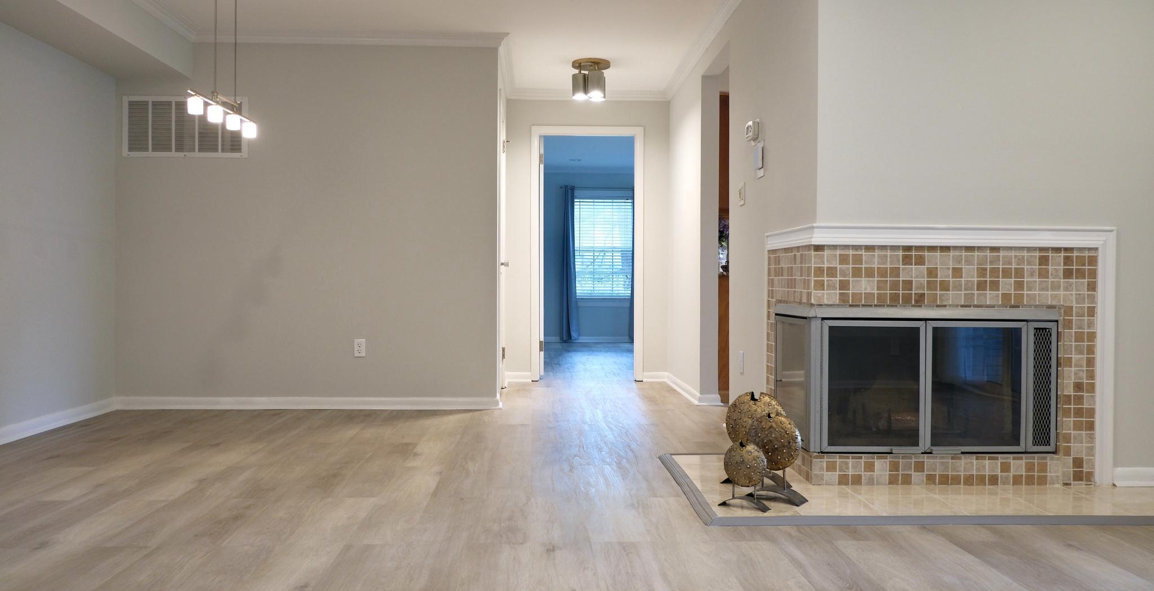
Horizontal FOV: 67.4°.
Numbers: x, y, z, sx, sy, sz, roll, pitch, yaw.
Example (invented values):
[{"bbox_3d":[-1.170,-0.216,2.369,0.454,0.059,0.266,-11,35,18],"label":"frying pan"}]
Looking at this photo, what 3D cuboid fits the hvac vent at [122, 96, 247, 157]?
[{"bbox_3d":[-2.517,-1.087,5.556,0.789,0.394,0.025,0,1,-2],"label":"hvac vent"}]

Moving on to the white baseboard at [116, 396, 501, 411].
[{"bbox_3d":[-1.724,0.700,5.610,2.467,0.085,0.027,0,1,-2],"label":"white baseboard"}]

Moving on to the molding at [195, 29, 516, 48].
[{"bbox_3d":[-1.450,-1.655,5.563,2.038,0.073,0.079,0,1,-2],"label":"molding"}]

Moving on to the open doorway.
[{"bbox_3d":[0.086,-0.349,7.353,0.966,2.154,0.133,0,1,-2],"label":"open doorway"}]

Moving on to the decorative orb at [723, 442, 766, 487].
[{"bbox_3d":[0.600,0.604,3.085,0.163,0.163,0.069,1,1,32],"label":"decorative orb"}]

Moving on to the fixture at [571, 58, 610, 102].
[{"bbox_3d":[0.103,-1.553,6.280,0.280,0.283,0.279,0,1,-2],"label":"fixture"}]

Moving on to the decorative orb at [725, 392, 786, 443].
[{"bbox_3d":[0.713,0.504,3.431,0.250,0.250,0.105,1,1,26],"label":"decorative orb"}]

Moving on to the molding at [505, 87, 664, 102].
[{"bbox_3d":[0.104,-1.681,7.270,1.365,0.071,0.079,0,1,-2],"label":"molding"}]

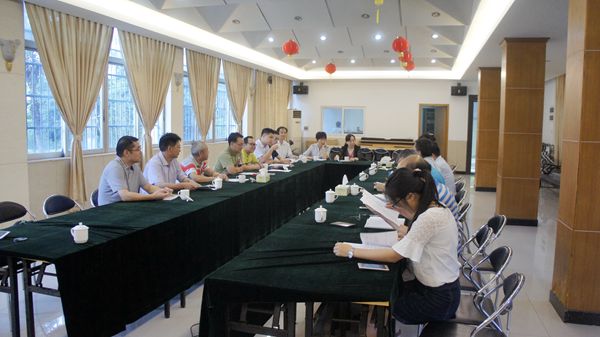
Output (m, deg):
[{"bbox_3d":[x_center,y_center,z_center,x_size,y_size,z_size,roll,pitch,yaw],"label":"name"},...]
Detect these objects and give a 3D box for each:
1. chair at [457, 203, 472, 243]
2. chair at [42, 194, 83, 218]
[{"bbox_3d":[1.188,0.670,3.660,0.480,0.800,0.450,2,6,17],"label":"chair"},{"bbox_3d":[-2.167,0.658,4.224,0.480,0.790,0.450,2,6,17],"label":"chair"}]

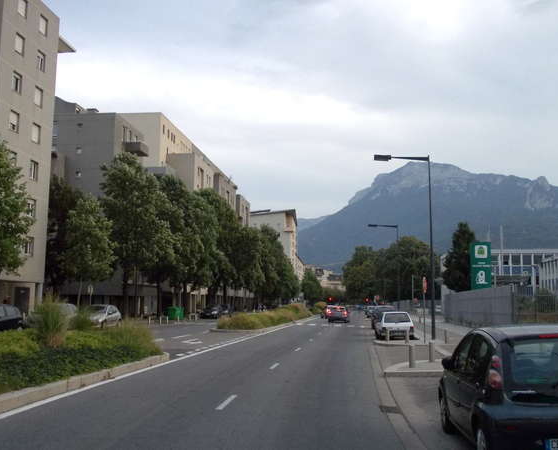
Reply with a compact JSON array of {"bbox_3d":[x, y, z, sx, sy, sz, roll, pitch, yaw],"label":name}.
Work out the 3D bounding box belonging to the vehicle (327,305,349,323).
[{"bbox_3d":[5.611,8.407,62.161,1.750,1.500,4.200,-1,-7,6],"label":"vehicle"}]

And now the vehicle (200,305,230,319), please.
[{"bbox_3d":[-7.125,9.684,73.263,1.750,1.480,4.200,0,-7,7],"label":"vehicle"}]

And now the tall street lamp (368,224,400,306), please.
[{"bbox_3d":[8.678,4.132,54.846,2.600,8.300,0.320,0,-7,7],"label":"tall street lamp"}]

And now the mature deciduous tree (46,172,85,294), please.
[{"bbox_3d":[-18.894,2.062,57.753,4.600,12.600,4.600,-1,-7,6],"label":"mature deciduous tree"}]

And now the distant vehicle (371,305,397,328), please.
[{"bbox_3d":[7.405,6.653,46.561,1.740,1.520,4.200,0,-7,7],"label":"distant vehicle"}]

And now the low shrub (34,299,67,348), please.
[{"bbox_3d":[-6.029,2.633,17.381,0.950,1.380,0.950,-1,-7,6],"label":"low shrub"}]

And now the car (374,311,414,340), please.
[{"bbox_3d":[5.832,5.129,33.510,1.620,1.380,3.700,0,-7,6],"label":"car"}]

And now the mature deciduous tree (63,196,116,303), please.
[{"bbox_3d":[-13.392,2.442,46.550,3.900,9.200,3.900,-1,-7,6],"label":"mature deciduous tree"}]

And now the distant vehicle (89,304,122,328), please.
[{"bbox_3d":[-11.605,5.983,43.087,1.660,1.450,3.900,-1,-7,11],"label":"distant vehicle"}]

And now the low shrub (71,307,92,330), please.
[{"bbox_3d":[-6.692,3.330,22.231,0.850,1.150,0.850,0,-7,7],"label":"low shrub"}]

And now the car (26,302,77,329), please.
[{"bbox_3d":[-12.475,5.004,35.264,1.740,1.500,4.200,0,-7,7],"label":"car"}]

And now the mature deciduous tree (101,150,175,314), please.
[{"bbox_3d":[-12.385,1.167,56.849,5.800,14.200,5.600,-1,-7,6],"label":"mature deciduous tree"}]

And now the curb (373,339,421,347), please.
[{"bbox_3d":[4.971,4.935,27.651,2.100,0.140,2.300,-1,-7,6],"label":"curb"}]

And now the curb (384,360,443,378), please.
[{"bbox_3d":[3.579,3.587,16.488,2.000,0.140,3.100,-1,-7,6],"label":"curb"}]

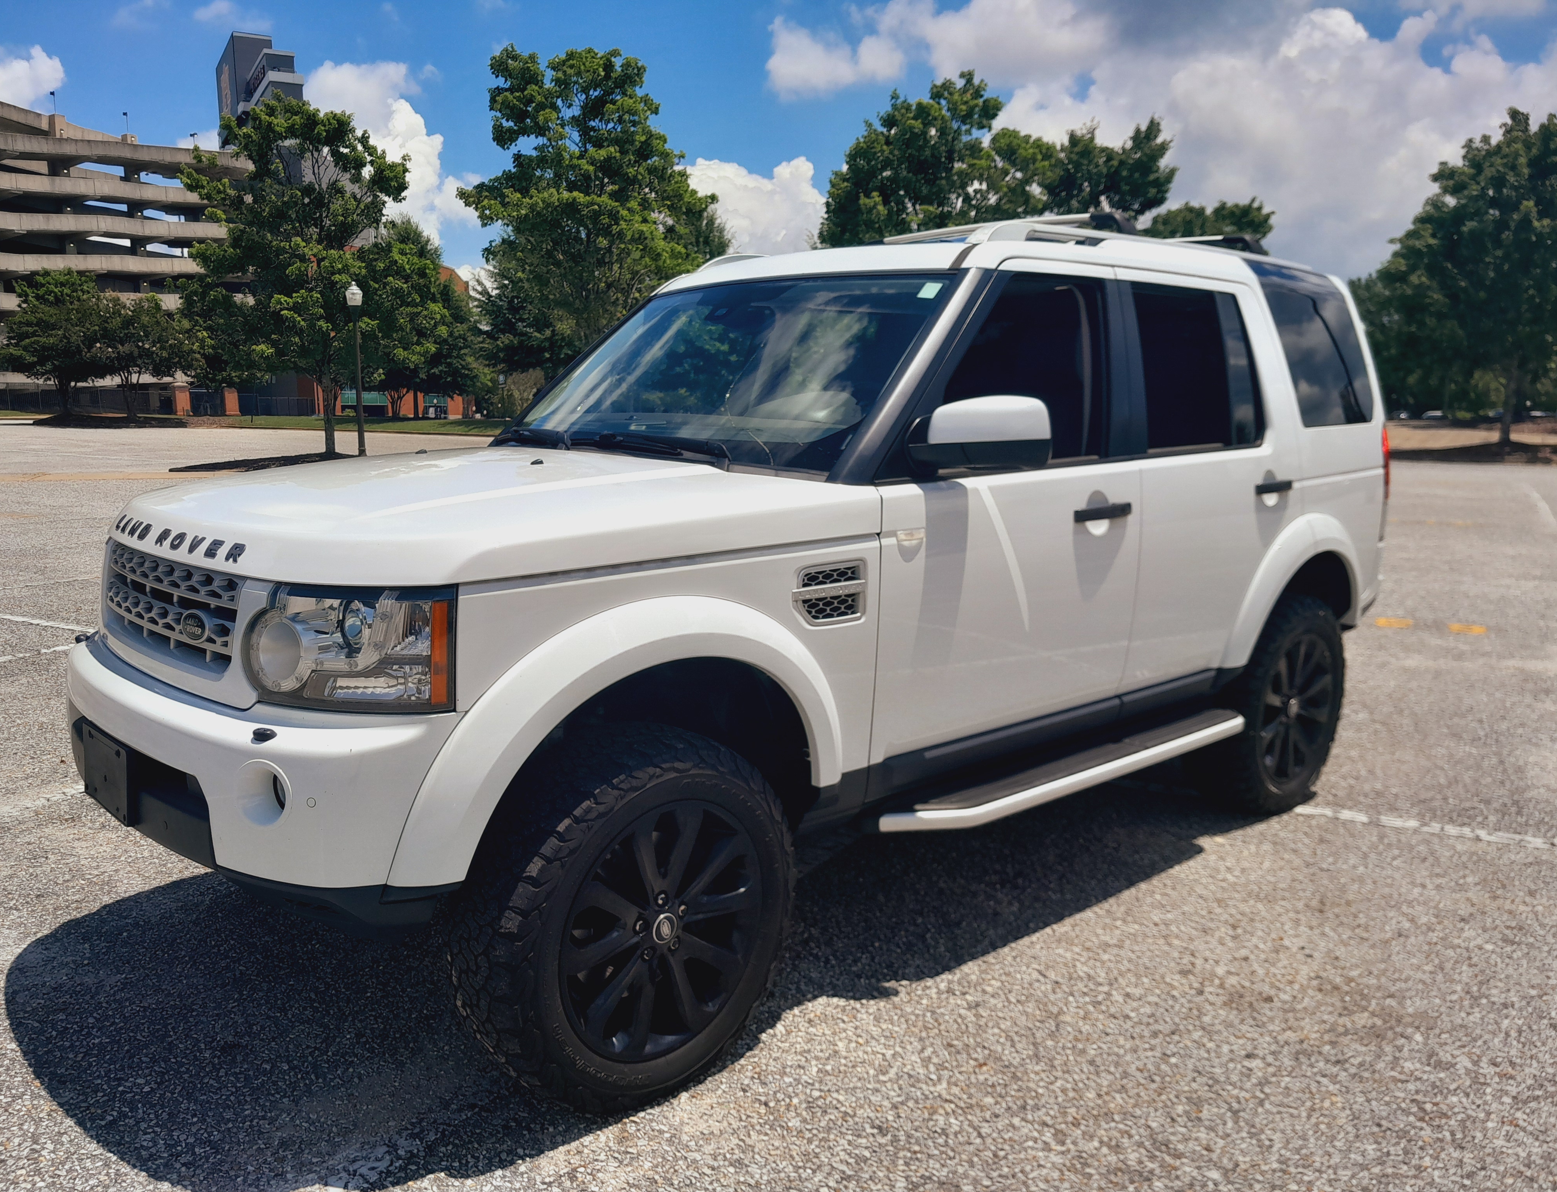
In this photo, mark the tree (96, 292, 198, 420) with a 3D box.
[{"bbox_3d":[-26.484,-10.078,52.000,4.300,5.450,4.100,-5,11,-27],"label":"tree"}]

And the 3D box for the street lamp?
[{"bbox_3d":[-9.482,-5.134,27.972,0.390,3.950,0.390,-3,10,-19],"label":"street lamp"}]

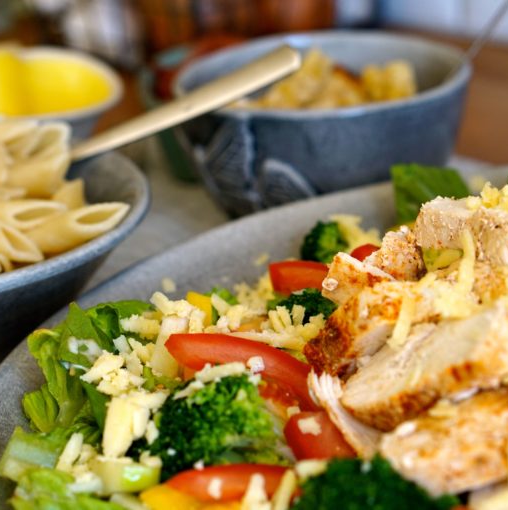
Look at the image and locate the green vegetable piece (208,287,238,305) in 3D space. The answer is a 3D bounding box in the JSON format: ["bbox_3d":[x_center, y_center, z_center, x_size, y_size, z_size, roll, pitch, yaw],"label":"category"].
[{"bbox_3d":[-0.011,0.015,0.568,0.018,0.010,0.015,-3,23,0],"label":"green vegetable piece"}]

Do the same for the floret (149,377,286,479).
[{"bbox_3d":[-0.010,0.050,0.460,0.040,0.030,0.036,-3,23,0],"label":"floret"}]

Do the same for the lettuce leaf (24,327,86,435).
[{"bbox_3d":[-0.061,0.039,0.488,0.021,0.028,0.022,-3,23,0],"label":"lettuce leaf"}]

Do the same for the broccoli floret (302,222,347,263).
[{"bbox_3d":[0.027,-0.004,0.598,0.023,0.021,0.023,-3,23,0],"label":"broccoli floret"}]

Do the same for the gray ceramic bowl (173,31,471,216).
[{"bbox_3d":[0.031,-0.054,0.723,0.133,0.061,0.133,-2,23,1],"label":"gray ceramic bowl"}]

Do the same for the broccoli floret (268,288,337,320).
[{"bbox_3d":[0.018,0.018,0.550,0.029,0.020,0.026,-3,23,0],"label":"broccoli floret"}]

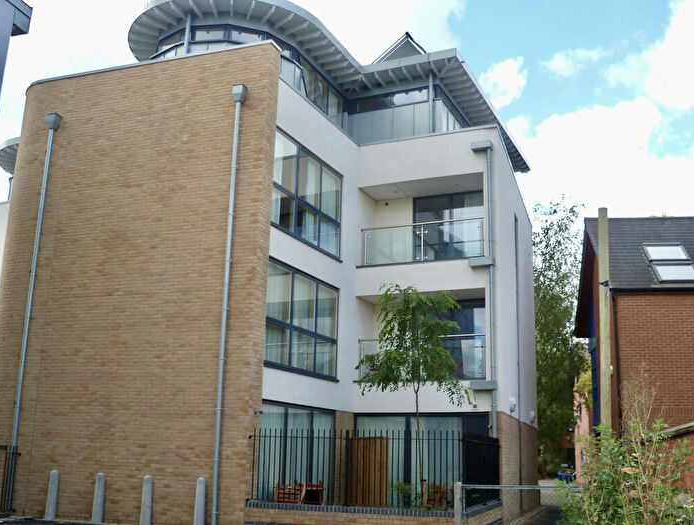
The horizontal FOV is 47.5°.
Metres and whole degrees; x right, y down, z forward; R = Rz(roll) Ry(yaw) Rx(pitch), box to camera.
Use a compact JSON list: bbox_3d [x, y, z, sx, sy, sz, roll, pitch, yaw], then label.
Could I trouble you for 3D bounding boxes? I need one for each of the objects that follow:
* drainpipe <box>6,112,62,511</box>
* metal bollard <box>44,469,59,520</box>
[{"bbox_3d":[-7.041,0.841,17.619,0.320,9.050,0.250,-4,-15,20],"label":"drainpipe"},{"bbox_3d":[-5.884,4.674,15.843,0.200,0.950,0.200,-4,-15,20],"label":"metal bollard"}]

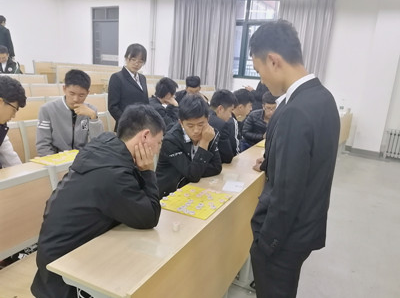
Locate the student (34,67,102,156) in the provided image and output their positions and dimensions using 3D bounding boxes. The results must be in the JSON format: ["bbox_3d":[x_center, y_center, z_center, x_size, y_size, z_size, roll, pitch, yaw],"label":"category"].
[{"bbox_3d":[-0.889,0.059,2.279,0.510,1.220,0.660,-6,17,-35],"label":"student"}]

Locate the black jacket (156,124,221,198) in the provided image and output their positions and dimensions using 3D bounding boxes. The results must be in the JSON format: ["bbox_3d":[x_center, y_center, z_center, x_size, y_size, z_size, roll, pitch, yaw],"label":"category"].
[{"bbox_3d":[-0.087,0.110,2.007,0.460,0.560,0.440,-5,16,-31],"label":"black jacket"}]

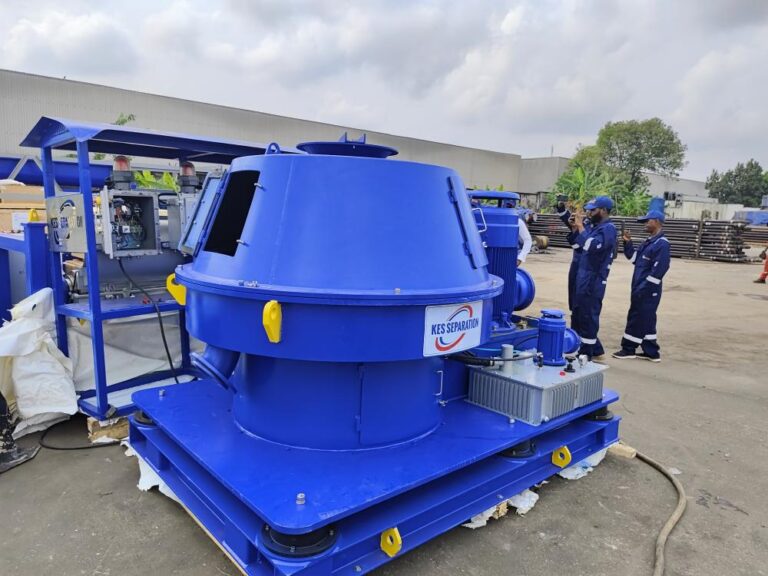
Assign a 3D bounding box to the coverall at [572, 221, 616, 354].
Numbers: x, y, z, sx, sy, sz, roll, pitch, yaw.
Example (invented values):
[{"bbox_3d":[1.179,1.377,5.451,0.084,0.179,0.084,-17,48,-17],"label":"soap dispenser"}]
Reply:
[{"bbox_3d":[2.380,0.000,6.017,0.480,1.560,0.520,1,7,9],"label":"coverall"}]

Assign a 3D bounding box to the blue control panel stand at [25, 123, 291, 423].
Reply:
[{"bbox_3d":[-1.920,-0.132,4.643,1.050,2.170,1.730,5,9,39],"label":"blue control panel stand"}]

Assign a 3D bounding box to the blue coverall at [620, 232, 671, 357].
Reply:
[{"bbox_3d":[2.951,0.073,6.005,0.500,1.390,0.500,-1,7,-3],"label":"blue coverall"}]

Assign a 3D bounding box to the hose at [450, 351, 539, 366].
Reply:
[{"bbox_3d":[0.720,0.463,3.500,0.570,0.090,0.140,0,7,6],"label":"hose"}]

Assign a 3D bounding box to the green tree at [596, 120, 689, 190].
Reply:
[{"bbox_3d":[22.773,-9.590,47.620,8.000,10.800,8.000,0,7,0],"label":"green tree"}]

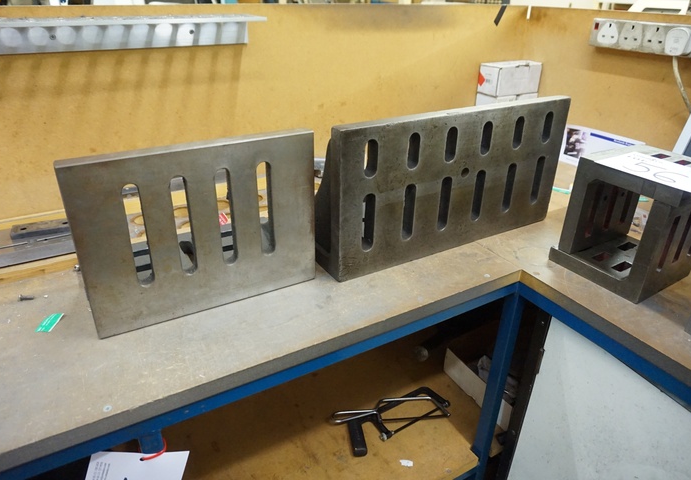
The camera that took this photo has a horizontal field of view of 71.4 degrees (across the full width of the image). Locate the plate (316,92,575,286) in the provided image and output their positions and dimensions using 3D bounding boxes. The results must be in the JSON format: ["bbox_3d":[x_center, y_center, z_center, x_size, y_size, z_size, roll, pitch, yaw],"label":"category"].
[{"bbox_3d":[0.141,-0.129,0.850,0.464,0.229,0.192,-15,31,-28],"label":"plate"}]

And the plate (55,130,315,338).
[{"bbox_3d":[-0.223,-0.047,0.693,0.301,0.225,0.194,-14,31,-27],"label":"plate"}]

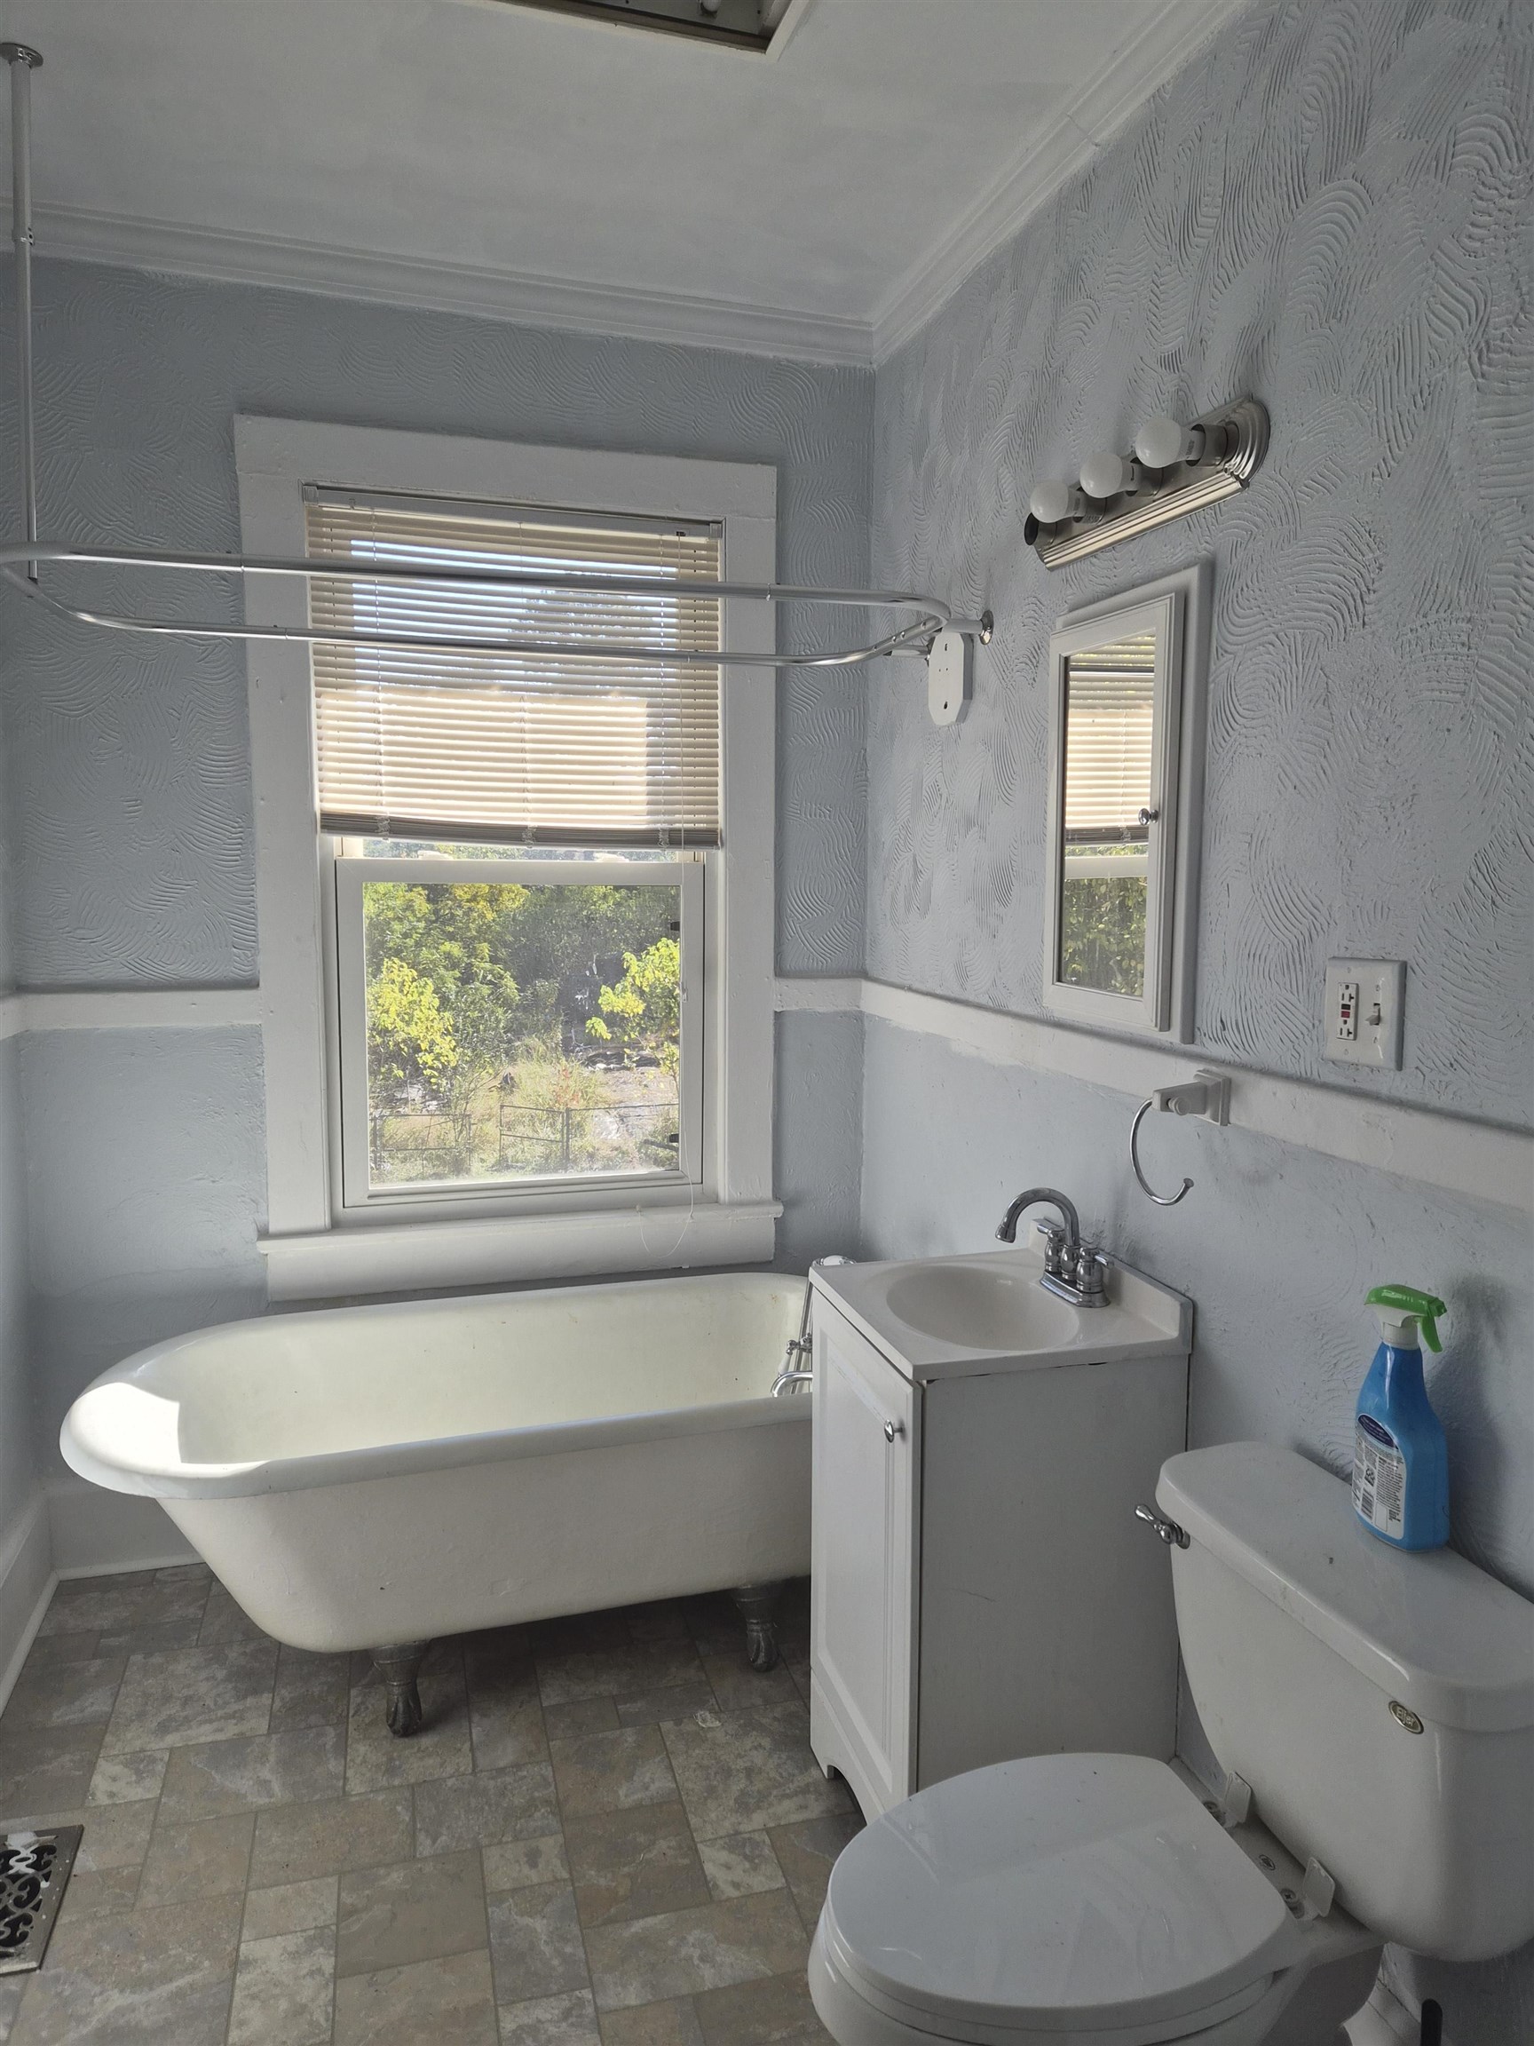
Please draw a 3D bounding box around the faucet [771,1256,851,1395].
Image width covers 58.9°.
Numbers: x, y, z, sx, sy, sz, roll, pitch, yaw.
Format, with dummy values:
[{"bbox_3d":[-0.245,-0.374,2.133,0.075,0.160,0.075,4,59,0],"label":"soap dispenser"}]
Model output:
[{"bbox_3d":[0.119,0.600,2.719,0.220,0.270,0.200,-2,7,-16],"label":"faucet"}]

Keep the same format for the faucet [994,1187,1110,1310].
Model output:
[{"bbox_3d":[0.424,0.333,2.099,0.165,0.167,0.200,-2,7,-16],"label":"faucet"}]

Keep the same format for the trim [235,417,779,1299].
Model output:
[{"bbox_3d":[-0.508,-0.313,2.899,1.115,1.780,0.090,-2,7,-16],"label":"trim"}]

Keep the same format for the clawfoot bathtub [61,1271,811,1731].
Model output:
[{"bbox_3d":[-0.461,0.902,2.589,1.515,0.572,0.765,-2,7,-18],"label":"clawfoot bathtub"}]

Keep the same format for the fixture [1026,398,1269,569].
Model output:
[{"bbox_3d":[0.482,-0.784,1.994,0.148,0.118,0.610,-2,7,-16],"label":"fixture"}]

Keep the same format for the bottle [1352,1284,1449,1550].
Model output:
[{"bbox_3d":[0.695,0.423,1.486,0.066,0.267,0.120,-2,7,-21],"label":"bottle"}]

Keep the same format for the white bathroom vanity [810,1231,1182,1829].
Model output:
[{"bbox_3d":[0.334,0.811,2.106,0.437,0.872,0.447,-2,7,-16],"label":"white bathroom vanity"}]

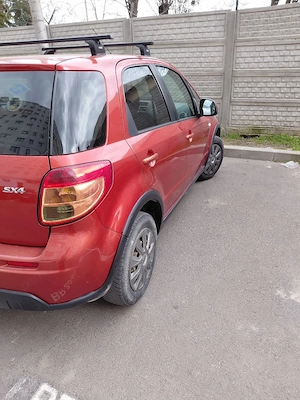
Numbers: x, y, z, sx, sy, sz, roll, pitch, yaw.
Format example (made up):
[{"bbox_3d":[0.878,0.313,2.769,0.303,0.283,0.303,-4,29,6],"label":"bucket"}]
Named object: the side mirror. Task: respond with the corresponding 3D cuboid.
[{"bbox_3d":[0.647,-1.006,3.141,0.200,0.175,0.130,8,25,20],"label":"side mirror"}]

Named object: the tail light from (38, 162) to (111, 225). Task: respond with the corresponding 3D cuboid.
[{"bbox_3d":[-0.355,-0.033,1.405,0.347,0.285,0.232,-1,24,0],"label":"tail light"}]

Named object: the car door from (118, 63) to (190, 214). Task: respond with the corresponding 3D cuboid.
[{"bbox_3d":[0.020,-0.398,2.182,0.270,1.170,1.120,8,25,20],"label":"car door"}]

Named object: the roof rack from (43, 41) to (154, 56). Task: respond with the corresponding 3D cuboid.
[{"bbox_3d":[-0.487,-1.307,2.547,1.130,0.105,0.090,8,25,20],"label":"roof rack"}]

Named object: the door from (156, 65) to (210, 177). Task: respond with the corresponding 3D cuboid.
[{"bbox_3d":[0.353,-0.742,2.973,0.270,1.180,1.160,8,25,20],"label":"door"}]

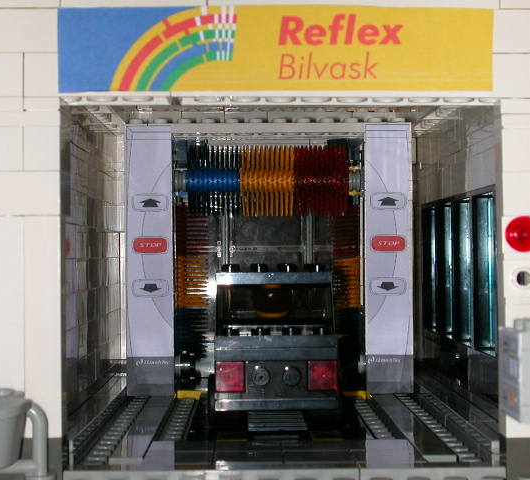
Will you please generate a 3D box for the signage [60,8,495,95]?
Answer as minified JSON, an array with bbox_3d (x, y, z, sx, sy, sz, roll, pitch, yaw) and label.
[{"bbox_3d":[0.003,-0.041,0.257,0.095,0.018,0.002,0,-1,-1],"label":"signage"}]

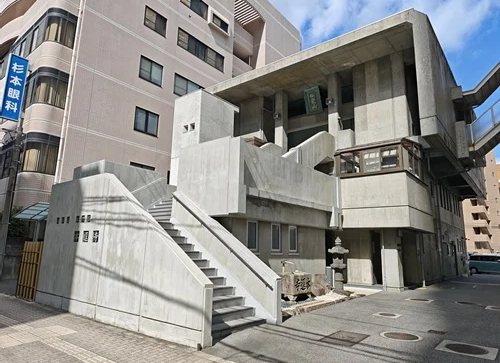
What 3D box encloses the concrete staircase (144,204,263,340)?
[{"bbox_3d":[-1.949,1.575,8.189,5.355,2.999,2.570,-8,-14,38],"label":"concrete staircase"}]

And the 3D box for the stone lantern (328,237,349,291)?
[{"bbox_3d":[3.291,3.041,12.390,0.671,1.913,0.671,-8,-14,38],"label":"stone lantern"}]

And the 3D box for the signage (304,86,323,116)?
[{"bbox_3d":[3.357,-4.334,17.714,0.890,1.340,0.130,-8,-2,38],"label":"signage"}]

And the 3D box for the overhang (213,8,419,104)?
[{"bbox_3d":[2.376,-5.462,16.534,11.169,0.640,1.867,-8,-14,38],"label":"overhang"}]

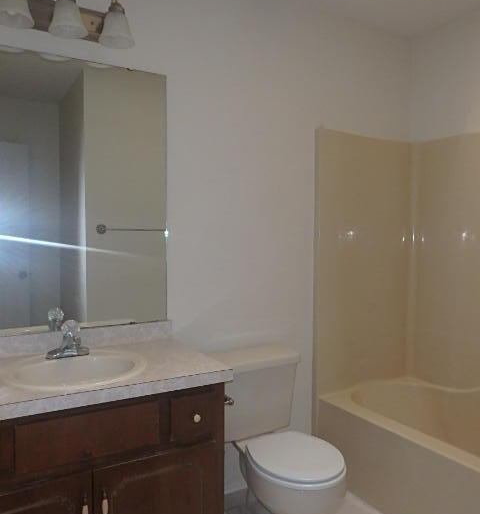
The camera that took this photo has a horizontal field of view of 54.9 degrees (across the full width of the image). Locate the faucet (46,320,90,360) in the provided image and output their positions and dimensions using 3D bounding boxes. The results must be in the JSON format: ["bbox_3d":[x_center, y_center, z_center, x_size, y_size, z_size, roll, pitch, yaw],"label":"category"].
[{"bbox_3d":[-0.591,0.286,1.611,0.150,0.130,0.160,-1,2,-30],"label":"faucet"}]

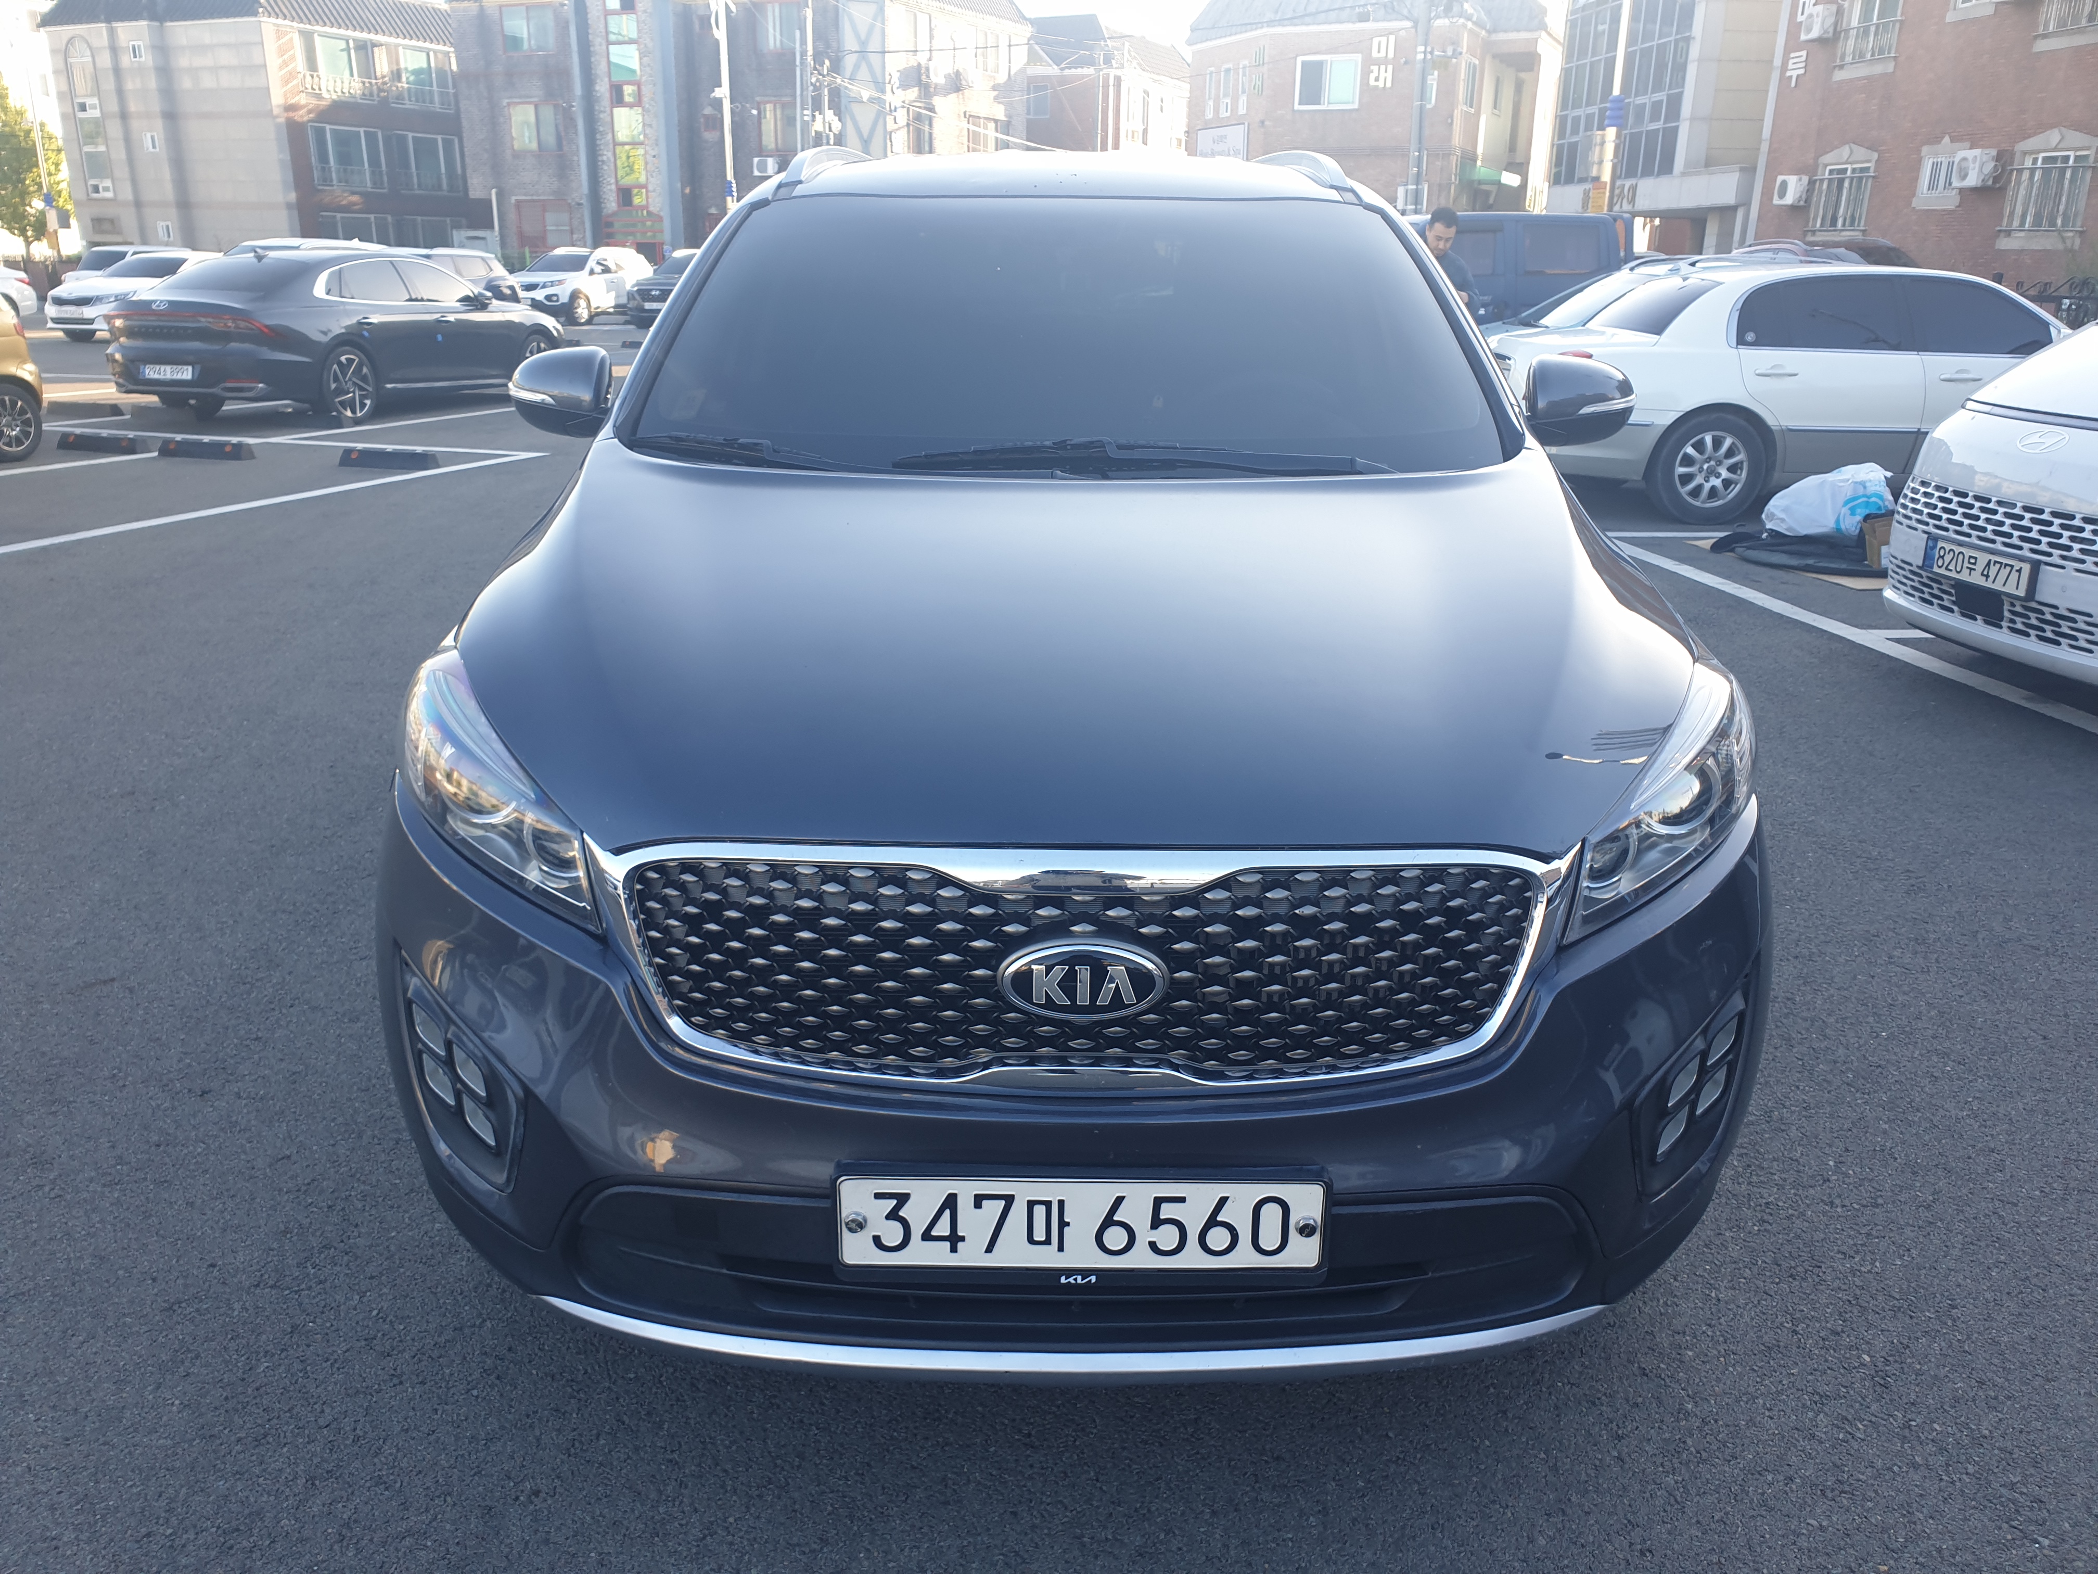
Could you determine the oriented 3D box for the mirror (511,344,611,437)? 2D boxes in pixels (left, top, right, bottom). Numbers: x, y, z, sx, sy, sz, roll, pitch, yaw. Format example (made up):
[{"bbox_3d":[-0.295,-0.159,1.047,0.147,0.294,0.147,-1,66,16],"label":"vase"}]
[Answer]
[{"bbox_3d":[-0.932,-0.755,2.998,0.205,0.172,0.150,1,18,0],"label":"mirror"}]

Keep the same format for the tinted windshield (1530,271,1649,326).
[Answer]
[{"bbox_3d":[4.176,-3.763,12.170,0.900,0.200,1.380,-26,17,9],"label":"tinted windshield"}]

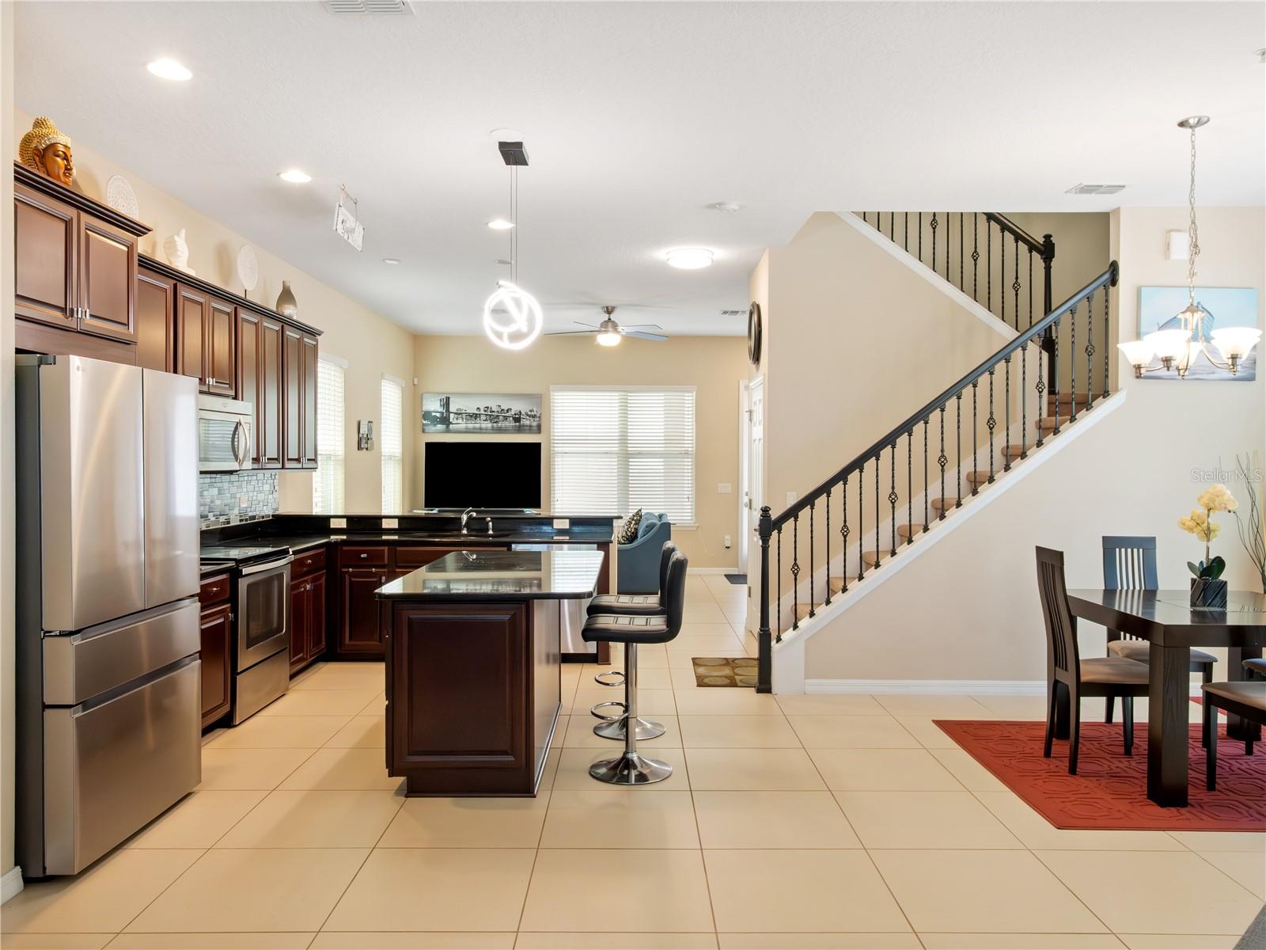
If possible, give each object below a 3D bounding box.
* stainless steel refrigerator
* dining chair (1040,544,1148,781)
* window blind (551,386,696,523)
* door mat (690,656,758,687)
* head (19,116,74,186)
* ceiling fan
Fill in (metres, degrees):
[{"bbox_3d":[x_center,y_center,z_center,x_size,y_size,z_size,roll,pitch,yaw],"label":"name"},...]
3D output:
[{"bbox_3d":[-2.292,0.489,3.401,0.781,1.795,0.892,0,1,0],"label":"stainless steel refrigerator"},{"bbox_3d":[2.251,0.861,4.164,0.548,1.004,0.421,0,1,0],"label":"dining chair"},{"bbox_3d":[-0.122,-0.271,11.009,1.835,1.693,0.071,0,1,0],"label":"window blind"},{"bbox_3d":[0.681,1.374,6.180,0.515,0.010,0.840,0,1,0],"label":"door mat"},{"bbox_3d":[-2.180,-1.164,3.264,0.183,0.319,0.167,0,1,6],"label":"head"},{"bbox_3d":[-0.248,-1.536,9.079,1.300,0.405,1.300,0,1,0],"label":"ceiling fan"}]

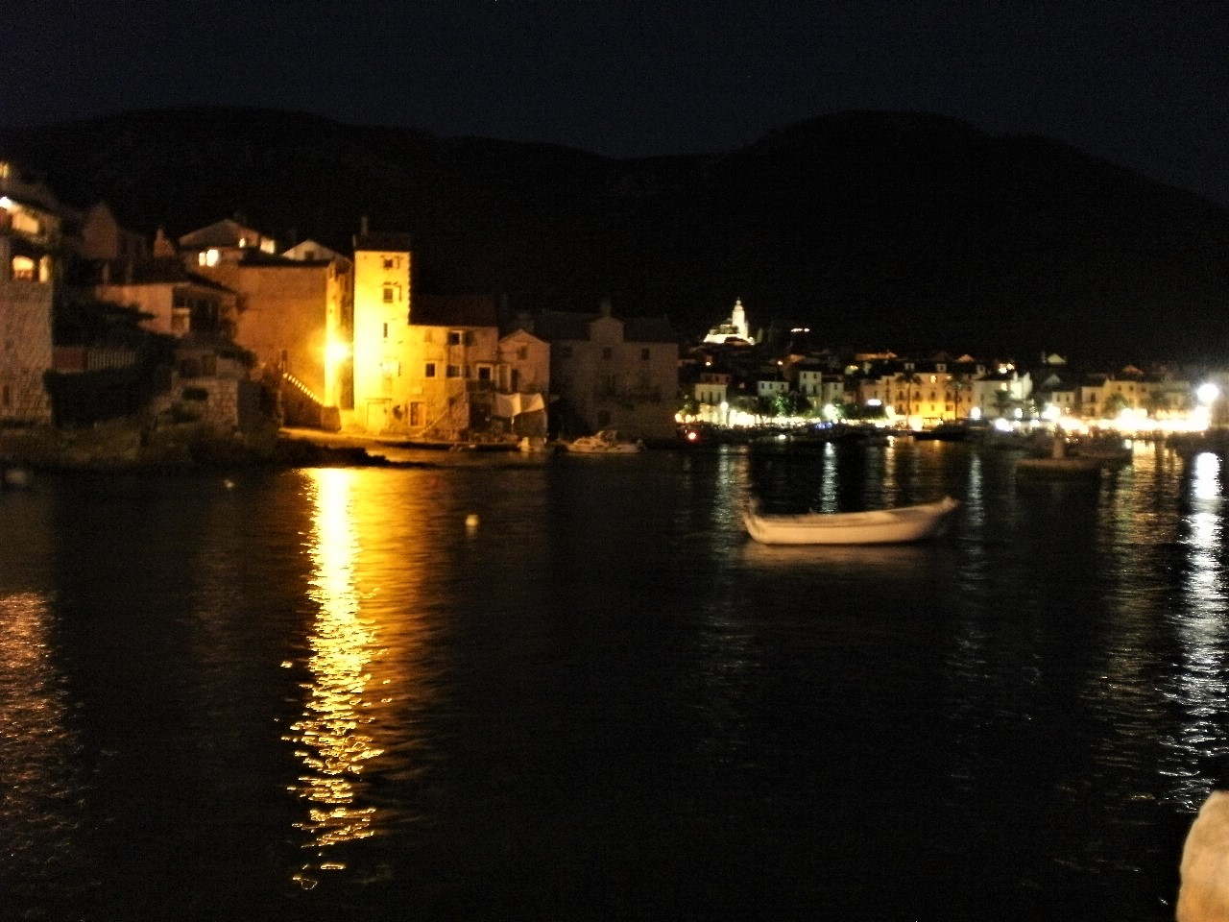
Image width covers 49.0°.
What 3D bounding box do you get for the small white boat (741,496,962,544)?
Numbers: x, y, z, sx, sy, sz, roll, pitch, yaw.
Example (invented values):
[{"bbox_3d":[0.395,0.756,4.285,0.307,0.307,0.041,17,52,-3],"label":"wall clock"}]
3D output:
[{"bbox_3d":[4.507,1.093,25.668,4.150,0.900,1.500,0,1,-5],"label":"small white boat"}]

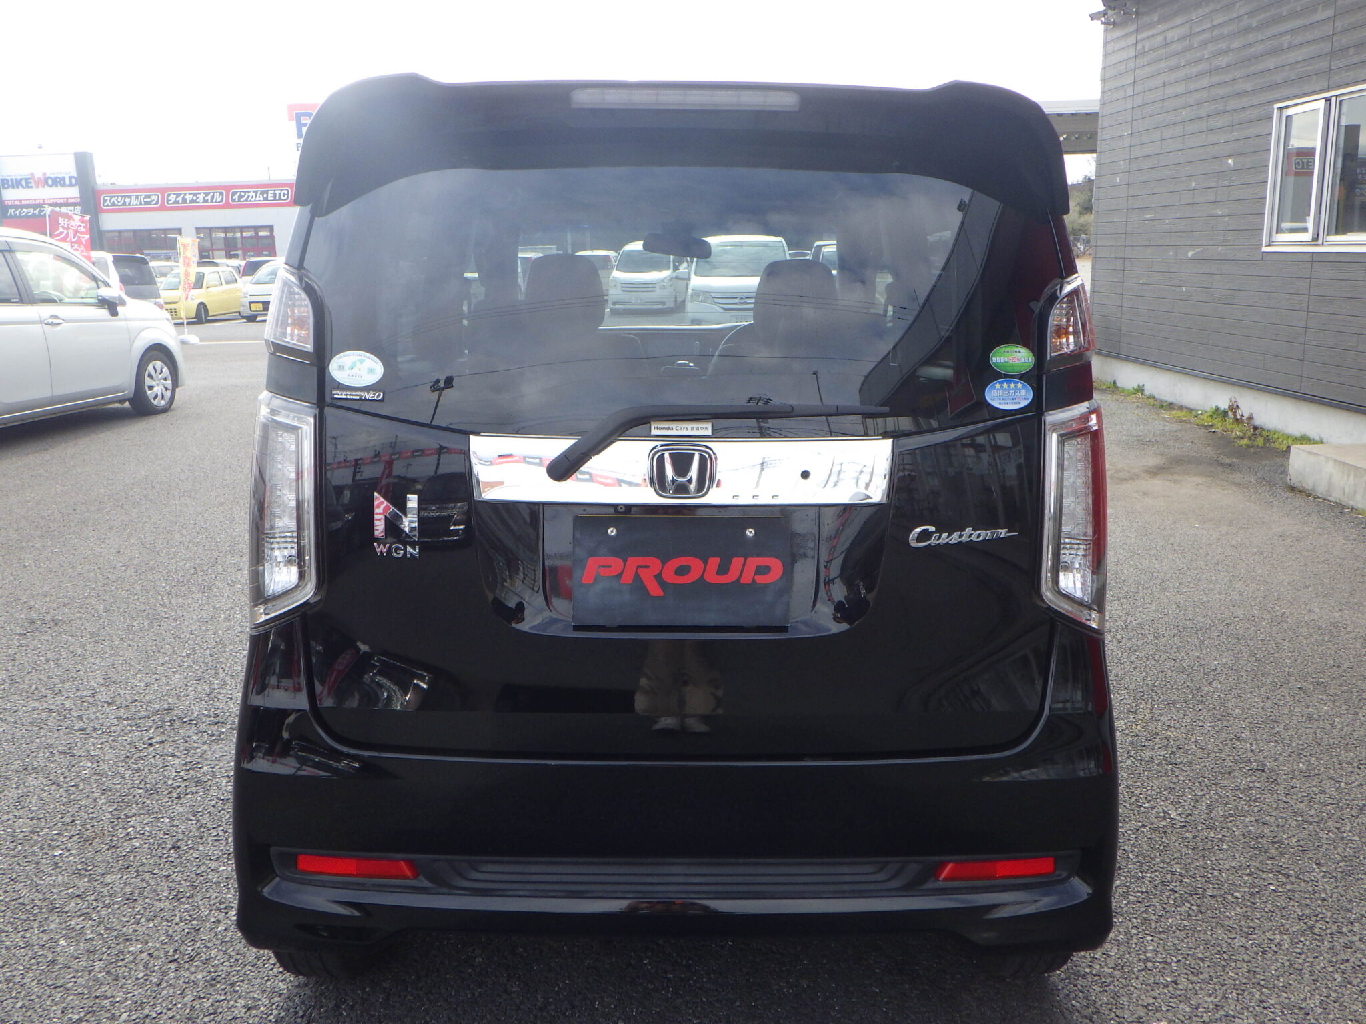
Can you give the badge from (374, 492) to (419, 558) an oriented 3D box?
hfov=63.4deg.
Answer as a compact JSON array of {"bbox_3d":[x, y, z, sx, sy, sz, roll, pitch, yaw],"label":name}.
[{"bbox_3d":[-0.431,0.020,1.663,0.068,0.100,0.008,1,8,4],"label":"badge"}]

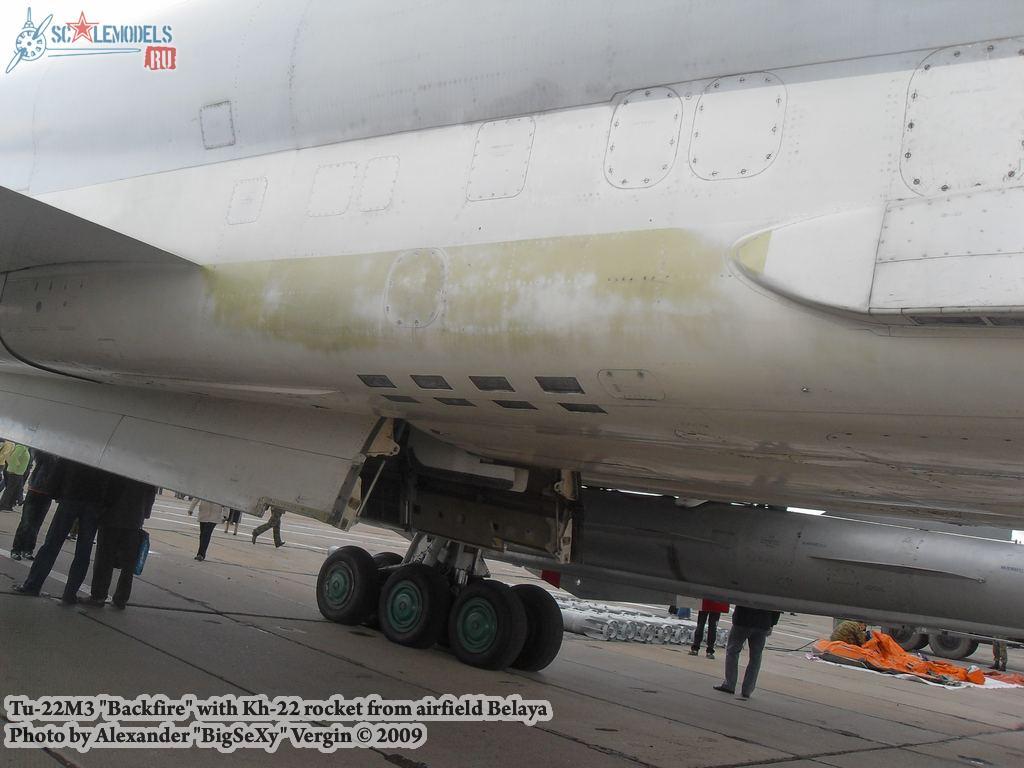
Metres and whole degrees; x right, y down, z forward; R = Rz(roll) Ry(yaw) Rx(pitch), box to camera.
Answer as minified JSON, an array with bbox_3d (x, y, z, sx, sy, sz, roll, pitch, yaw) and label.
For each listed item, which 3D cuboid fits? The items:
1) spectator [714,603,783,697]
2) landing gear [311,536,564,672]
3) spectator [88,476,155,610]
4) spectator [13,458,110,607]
[{"bbox_3d":[3.285,3.402,14.335,0.520,1.740,0.400,17,-11,-38],"label":"spectator"},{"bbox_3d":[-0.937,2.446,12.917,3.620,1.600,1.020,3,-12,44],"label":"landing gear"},{"bbox_3d":[-4.119,1.472,11.007,0.420,1.740,0.540,3,-11,41],"label":"spectator"},{"bbox_3d":[-4.570,1.327,10.757,0.500,1.780,0.580,3,-12,44],"label":"spectator"}]

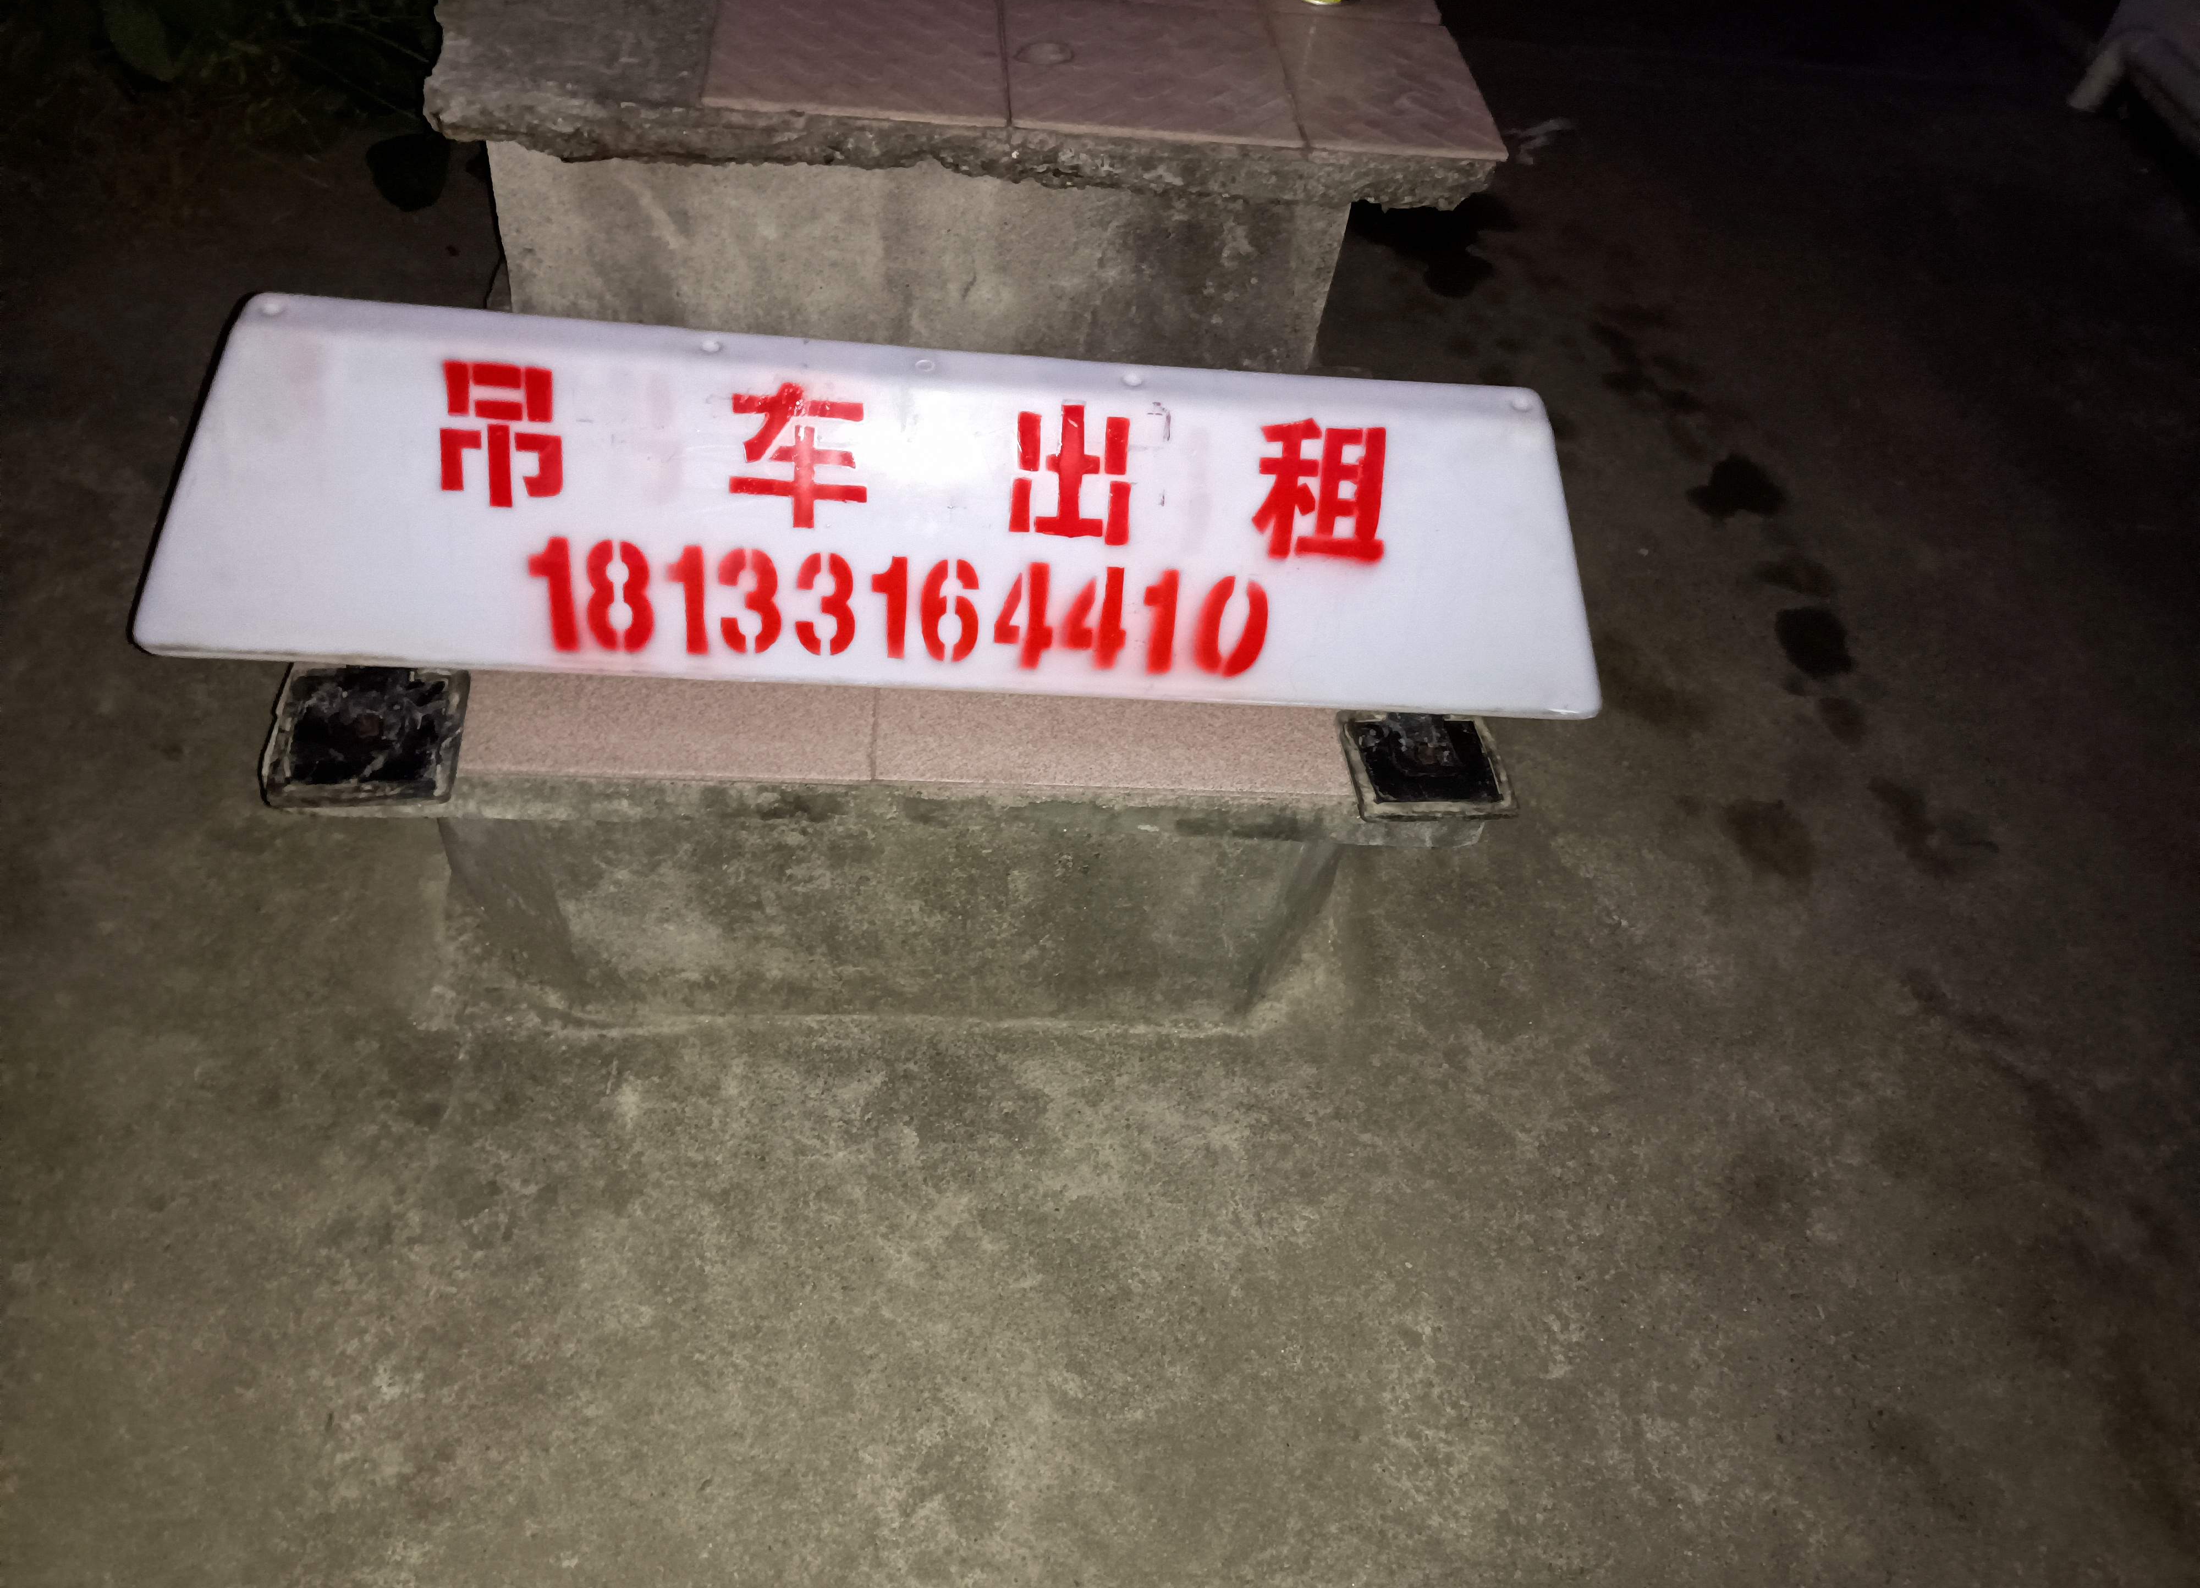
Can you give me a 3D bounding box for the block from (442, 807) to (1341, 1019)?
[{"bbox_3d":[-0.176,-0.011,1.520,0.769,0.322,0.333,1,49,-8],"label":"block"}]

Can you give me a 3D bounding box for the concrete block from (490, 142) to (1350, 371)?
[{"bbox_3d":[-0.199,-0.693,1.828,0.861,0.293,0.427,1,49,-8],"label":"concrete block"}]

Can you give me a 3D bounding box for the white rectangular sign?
[{"bbox_3d":[-0.147,-0.217,1.240,1.142,0.264,0.071,2,16,-6],"label":"white rectangular sign"}]

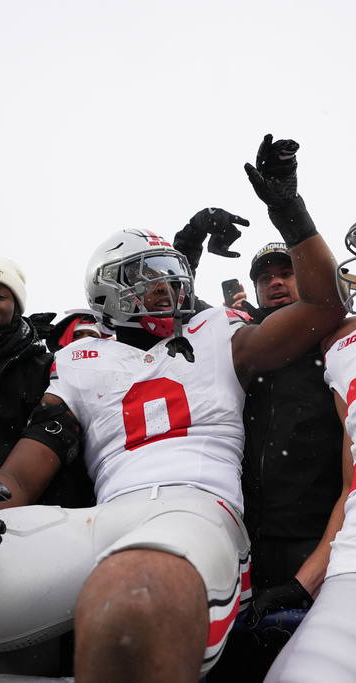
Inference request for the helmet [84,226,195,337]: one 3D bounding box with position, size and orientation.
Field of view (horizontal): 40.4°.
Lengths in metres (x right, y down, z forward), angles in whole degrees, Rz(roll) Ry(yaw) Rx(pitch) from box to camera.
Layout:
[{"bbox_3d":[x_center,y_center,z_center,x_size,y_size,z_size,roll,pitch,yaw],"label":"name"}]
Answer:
[{"bbox_3d":[-0.094,-0.154,1.240,0.250,0.275,0.320,-9,-7,-32],"label":"helmet"}]

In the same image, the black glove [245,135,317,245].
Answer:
[{"bbox_3d":[0.237,-0.350,1.120,0.150,0.260,0.120,-16,-16,4],"label":"black glove"}]

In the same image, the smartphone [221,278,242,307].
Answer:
[{"bbox_3d":[0.230,-0.182,2.000,0.075,0.150,0.009,-11,-16,3],"label":"smartphone"}]

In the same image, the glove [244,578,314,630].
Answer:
[{"bbox_3d":[0.233,0.614,1.120,0.180,0.110,0.110,5,-19,-14],"label":"glove"}]

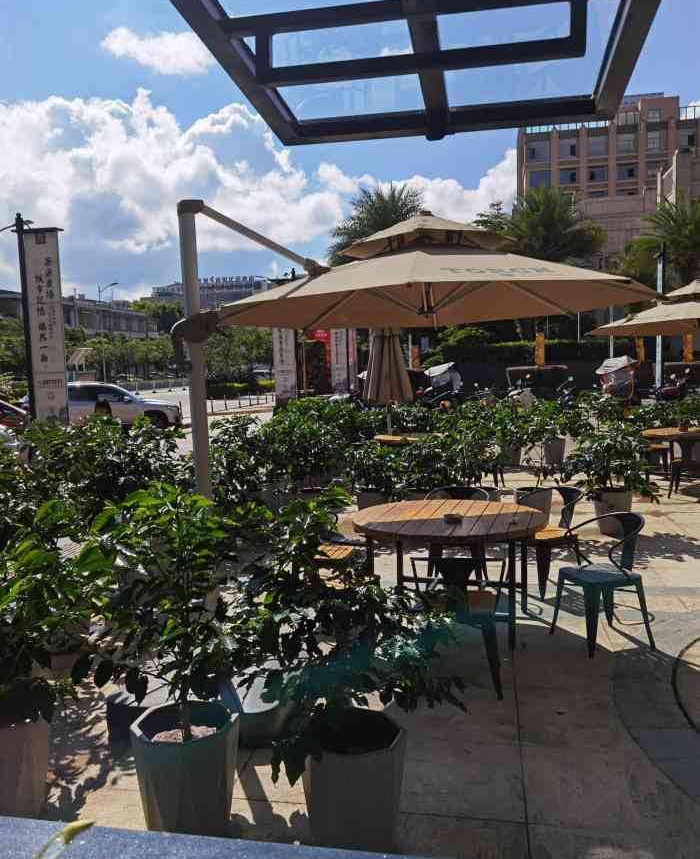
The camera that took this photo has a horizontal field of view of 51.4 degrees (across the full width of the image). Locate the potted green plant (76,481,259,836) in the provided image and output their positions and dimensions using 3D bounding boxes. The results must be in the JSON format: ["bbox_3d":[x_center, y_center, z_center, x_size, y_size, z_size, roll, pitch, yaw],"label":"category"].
[{"bbox_3d":[-0.676,0.878,2.749,0.700,1.330,0.680,-2,4,0],"label":"potted green plant"}]

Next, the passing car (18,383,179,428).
[{"bbox_3d":[-7.989,-0.723,23.705,4.700,1.700,1.870,-2,5,0],"label":"passing car"}]

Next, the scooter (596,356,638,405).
[{"bbox_3d":[7.432,-1.068,20.298,1.750,1.830,0.750,-5,6,-35],"label":"scooter"}]

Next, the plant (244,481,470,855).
[{"bbox_3d":[0.029,0.880,2.724,0.840,1.316,0.800,-1,4,0],"label":"plant"}]

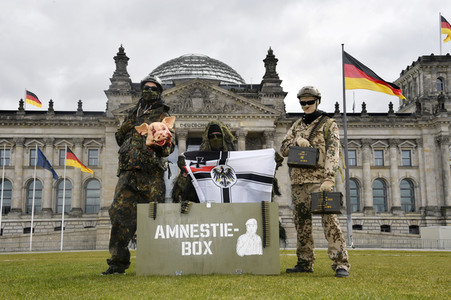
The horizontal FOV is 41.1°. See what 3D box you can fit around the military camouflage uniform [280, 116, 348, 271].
[{"bbox_3d":[0.889,0.415,5.939,0.610,1.540,0.420,-3,-10,18],"label":"military camouflage uniform"}]

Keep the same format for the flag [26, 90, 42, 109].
[{"bbox_3d":[-64.974,-16.900,203.349,5.700,5.900,1.300,1,-9,-5],"label":"flag"}]

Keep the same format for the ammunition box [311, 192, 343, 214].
[{"bbox_3d":[0.979,0.514,5.792,0.285,0.195,0.150,-2,-12,15],"label":"ammunition box"}]

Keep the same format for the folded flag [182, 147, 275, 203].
[{"bbox_3d":[0.039,0.252,5.833,0.900,0.550,0.140,0,-9,0],"label":"folded flag"}]

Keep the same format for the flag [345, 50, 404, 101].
[{"bbox_3d":[21.778,-10.889,87.828,8.600,7.200,1.800,0,-9,0],"label":"flag"}]

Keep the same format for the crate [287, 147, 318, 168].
[{"bbox_3d":[0.741,0.075,5.761,0.280,0.185,0.150,2,-14,18],"label":"crate"}]

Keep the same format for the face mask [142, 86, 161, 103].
[{"bbox_3d":[-0.712,-0.532,5.780,0.170,0.165,0.130,-1,-9,6],"label":"face mask"}]

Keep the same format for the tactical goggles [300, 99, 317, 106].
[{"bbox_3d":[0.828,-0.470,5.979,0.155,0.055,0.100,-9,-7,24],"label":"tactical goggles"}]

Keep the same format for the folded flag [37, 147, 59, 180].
[{"bbox_3d":[-24.817,1.947,83.779,3.100,4.700,0.900,1,-9,-5],"label":"folded flag"}]

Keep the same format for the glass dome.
[{"bbox_3d":[-8.044,-15.069,172.634,39.000,23.500,39.000,0,-9,0],"label":"glass dome"}]

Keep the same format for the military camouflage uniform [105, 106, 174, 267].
[{"bbox_3d":[-0.806,0.331,5.701,0.660,1.600,0.470,0,-9,-3],"label":"military camouflage uniform"}]

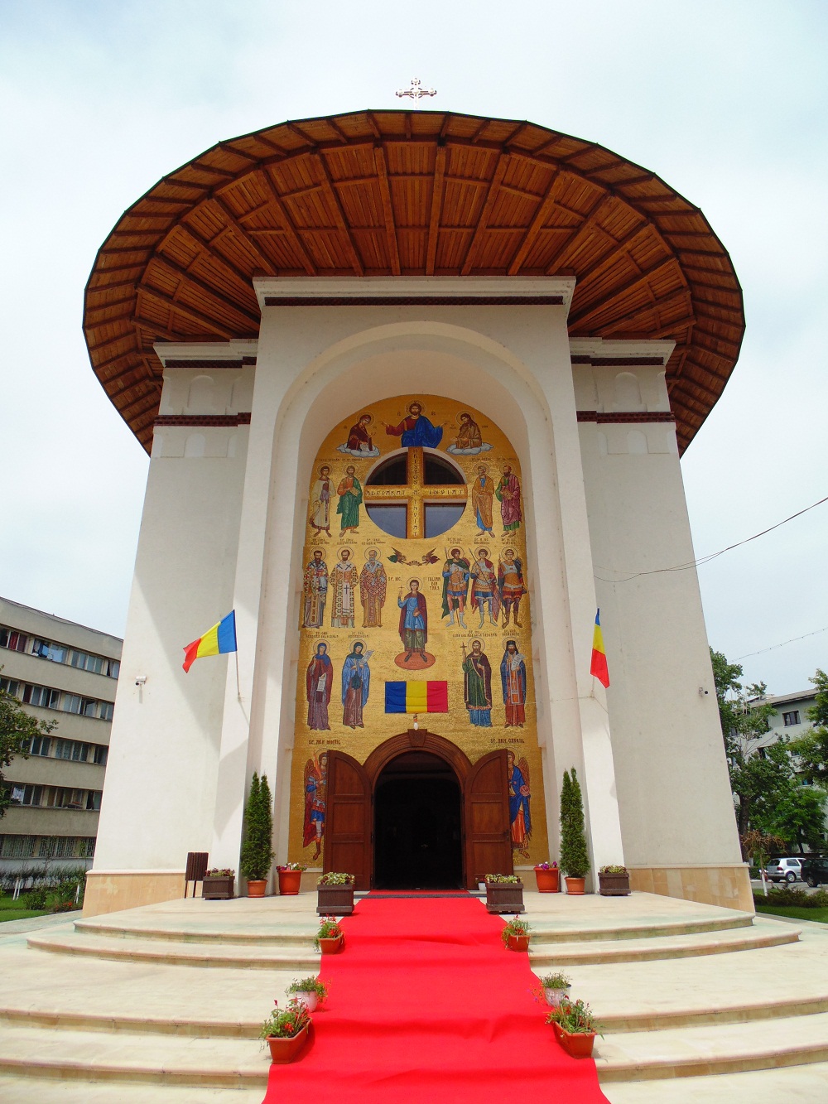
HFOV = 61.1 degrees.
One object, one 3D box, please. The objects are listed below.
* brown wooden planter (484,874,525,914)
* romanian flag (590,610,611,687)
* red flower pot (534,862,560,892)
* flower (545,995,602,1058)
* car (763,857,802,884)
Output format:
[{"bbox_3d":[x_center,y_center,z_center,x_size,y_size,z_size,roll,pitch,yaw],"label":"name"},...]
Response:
[{"bbox_3d":[1.410,5.292,10.898,0.540,0.540,0.500,0,-23,0],"label":"brown wooden planter"},{"bbox_3d":[4.125,2.134,15.572,0.360,1.680,0.500,0,-23,0],"label":"romanian flag"},{"bbox_3d":[2.760,6.769,14.620,0.520,0.570,0.510,0,-23,0],"label":"red flower pot"},{"bbox_3d":[1.151,3.409,5.058,0.280,0.300,0.450,0,-23,0],"label":"flower"},{"bbox_3d":[26.582,21.907,48.368,4.150,1.440,1.735,3,-23,-8],"label":"car"}]

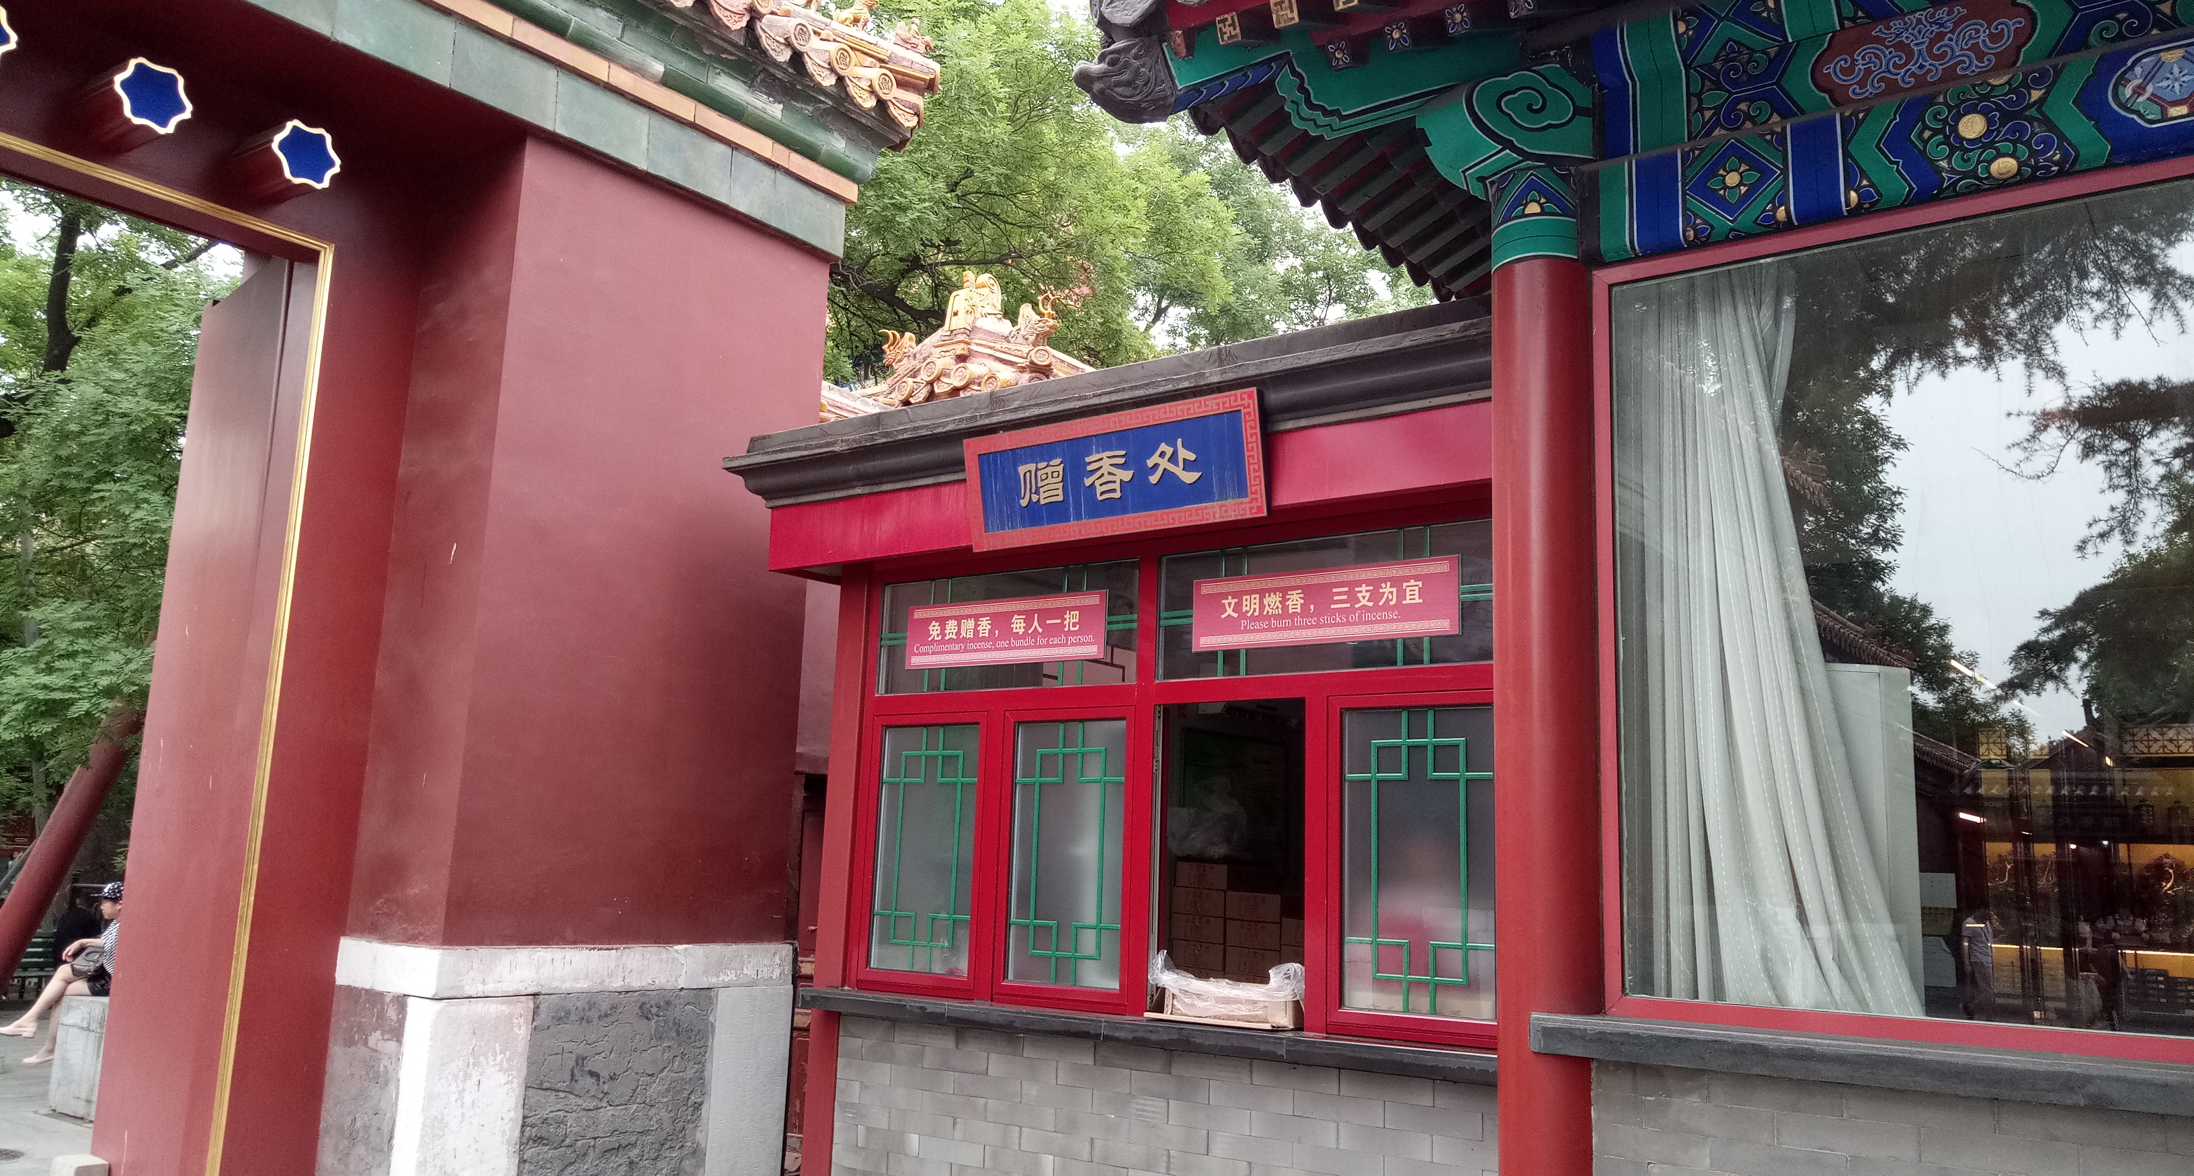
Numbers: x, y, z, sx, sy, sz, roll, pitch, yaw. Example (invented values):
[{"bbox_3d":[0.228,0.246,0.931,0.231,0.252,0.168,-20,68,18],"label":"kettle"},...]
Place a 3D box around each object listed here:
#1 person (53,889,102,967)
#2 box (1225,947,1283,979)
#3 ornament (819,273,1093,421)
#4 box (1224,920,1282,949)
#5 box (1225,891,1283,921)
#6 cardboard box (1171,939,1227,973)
[{"bbox_3d":[-8.260,3.023,13.211,0.720,1.092,0.500,-5,-12,36],"label":"person"},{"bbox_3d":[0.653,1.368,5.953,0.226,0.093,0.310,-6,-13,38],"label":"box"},{"bbox_3d":[-0.824,-1.363,9.500,1.450,0.850,0.750,-5,-12,36],"label":"ornament"},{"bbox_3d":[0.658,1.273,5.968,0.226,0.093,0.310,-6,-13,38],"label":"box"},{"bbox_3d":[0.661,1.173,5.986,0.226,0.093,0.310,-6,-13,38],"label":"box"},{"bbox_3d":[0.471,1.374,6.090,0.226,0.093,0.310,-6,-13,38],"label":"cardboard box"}]

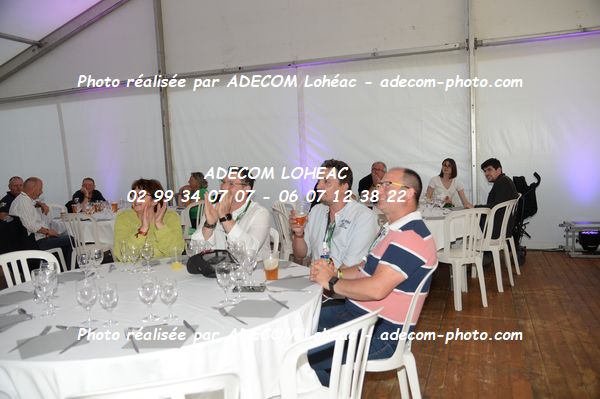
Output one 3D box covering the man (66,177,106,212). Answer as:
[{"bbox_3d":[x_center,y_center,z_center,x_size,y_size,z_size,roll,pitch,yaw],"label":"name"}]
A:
[{"bbox_3d":[-3.188,0.315,7.037,0.600,1.280,0.750,-6,6,-30],"label":"man"}]

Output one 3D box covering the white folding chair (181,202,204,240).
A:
[{"bbox_3d":[-1.269,0.469,6.005,0.540,0.860,0.460,2,6,41],"label":"white folding chair"}]

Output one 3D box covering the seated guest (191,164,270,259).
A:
[{"bbox_3d":[-0.409,0.453,3.077,0.550,1.300,0.740,-1,5,22],"label":"seated guest"}]

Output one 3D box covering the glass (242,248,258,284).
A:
[{"bbox_3d":[-0.264,0.355,2.451,0.074,0.182,0.074,-3,5,0],"label":"glass"}]

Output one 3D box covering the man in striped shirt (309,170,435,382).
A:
[{"bbox_3d":[0.324,0.492,2.270,0.700,1.290,0.510,-3,5,-7],"label":"man in striped shirt"}]

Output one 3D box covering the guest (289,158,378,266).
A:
[{"bbox_3d":[0.211,0.439,2.717,0.740,1.330,0.560,-7,6,-41],"label":"guest"}]

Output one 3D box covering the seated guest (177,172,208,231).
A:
[{"bbox_3d":[-1.369,0.275,6.089,0.750,1.240,0.480,0,5,29],"label":"seated guest"}]

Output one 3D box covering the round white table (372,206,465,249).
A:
[{"bbox_3d":[1.103,0.488,5.009,1.560,0.750,1.560,-3,5,0],"label":"round white table"}]

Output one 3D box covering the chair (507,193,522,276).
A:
[{"bbox_3d":[2.180,0.379,5.124,0.520,0.850,0.450,-2,5,4],"label":"chair"}]

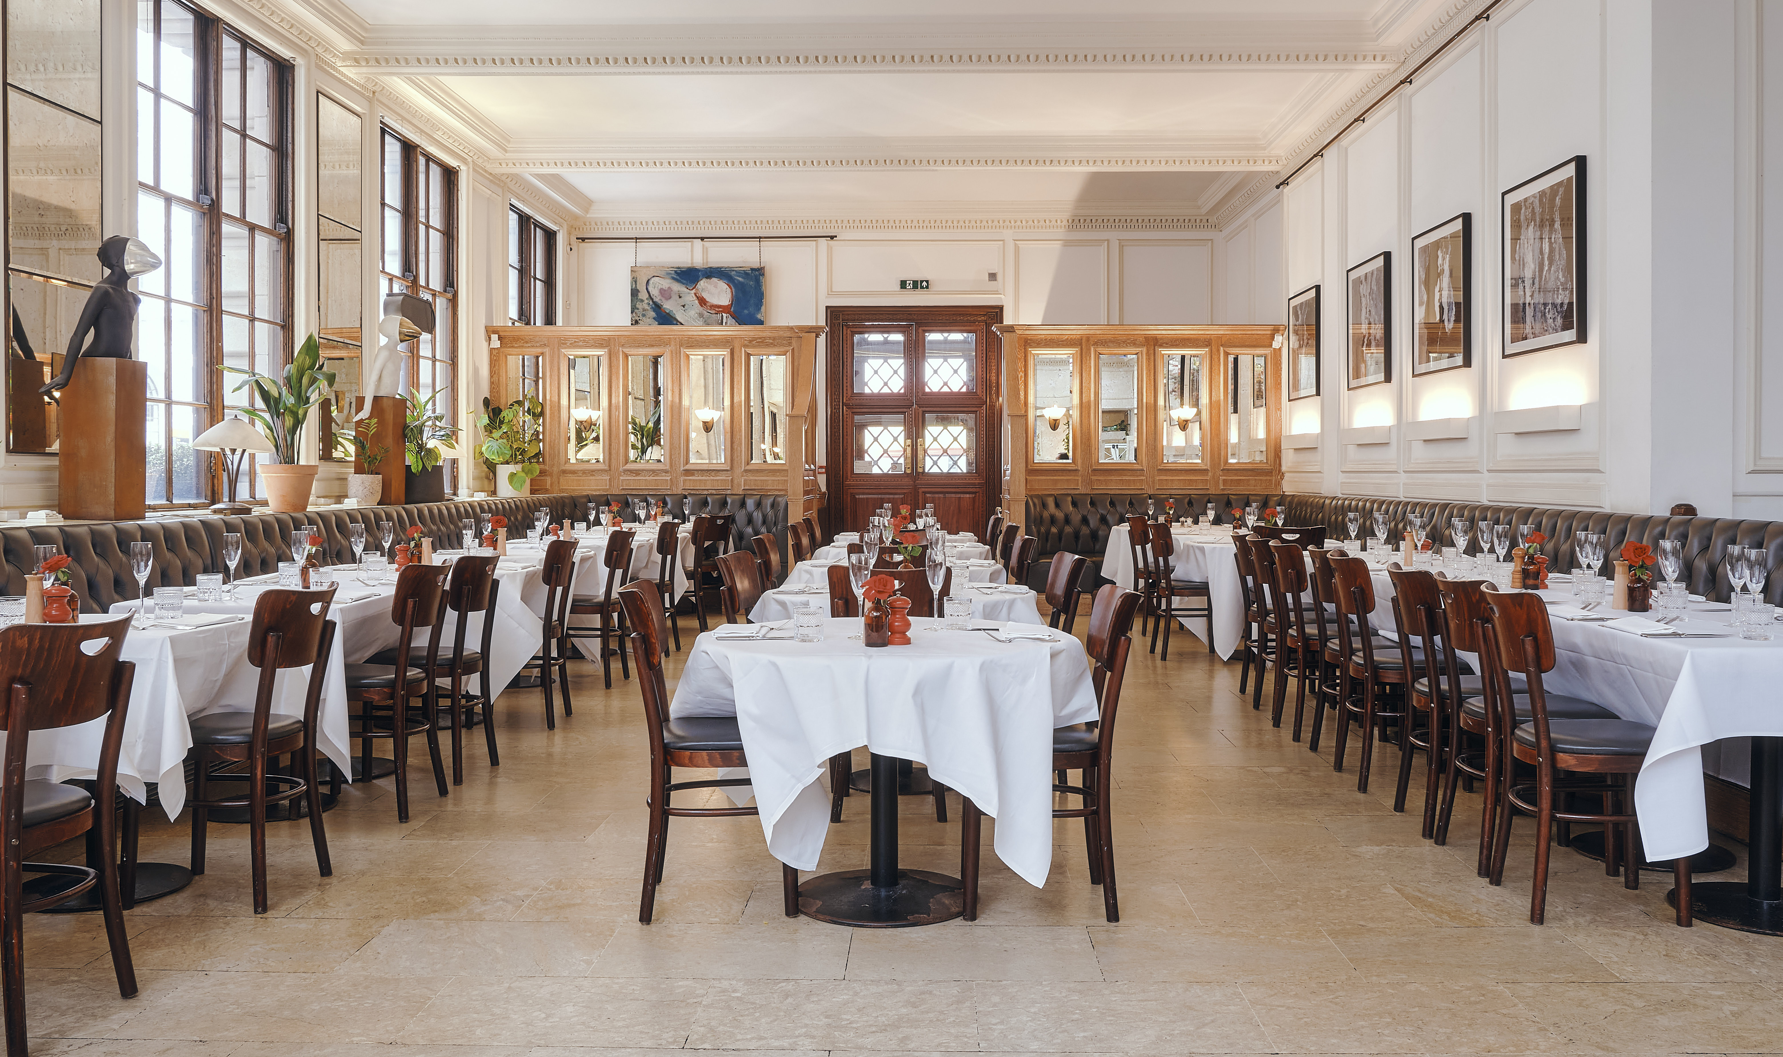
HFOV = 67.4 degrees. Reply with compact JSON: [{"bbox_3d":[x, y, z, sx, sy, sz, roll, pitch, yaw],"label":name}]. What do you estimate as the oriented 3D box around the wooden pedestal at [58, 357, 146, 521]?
[{"bbox_3d":[-3.285,-0.367,5.575,0.225,0.660,0.215,0,2,2],"label":"wooden pedestal"}]

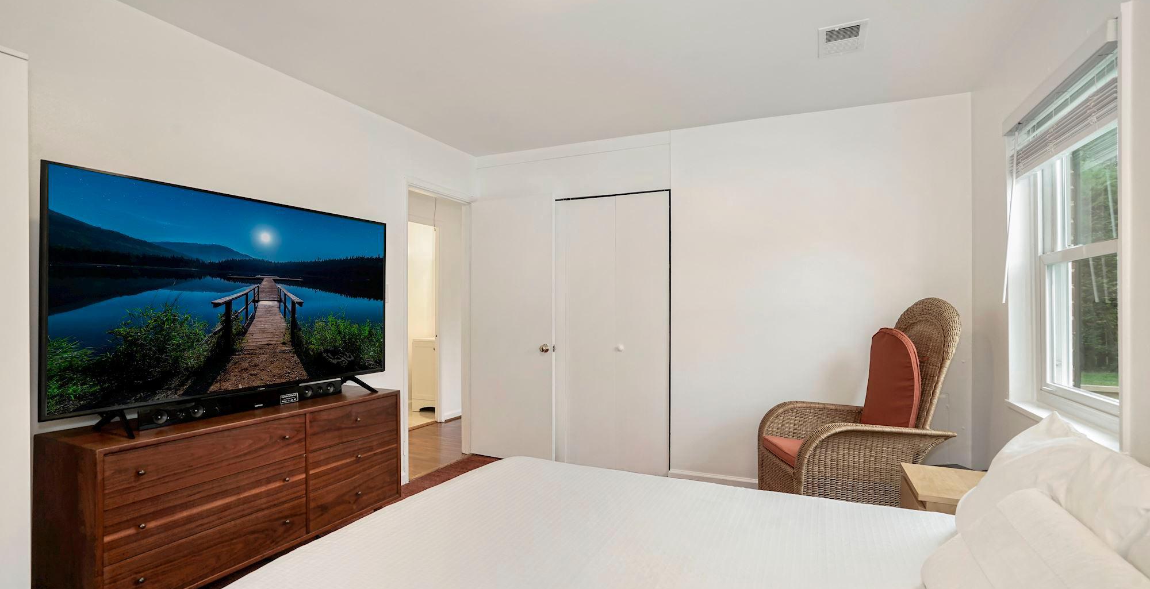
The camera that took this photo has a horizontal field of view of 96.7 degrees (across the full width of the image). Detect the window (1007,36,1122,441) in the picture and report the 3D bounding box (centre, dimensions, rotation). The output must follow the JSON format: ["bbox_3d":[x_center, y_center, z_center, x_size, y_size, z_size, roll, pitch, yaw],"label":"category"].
[{"bbox_3d":[1.843,-0.144,1.877,0.150,1.220,0.930,0,-1,26],"label":"window"}]

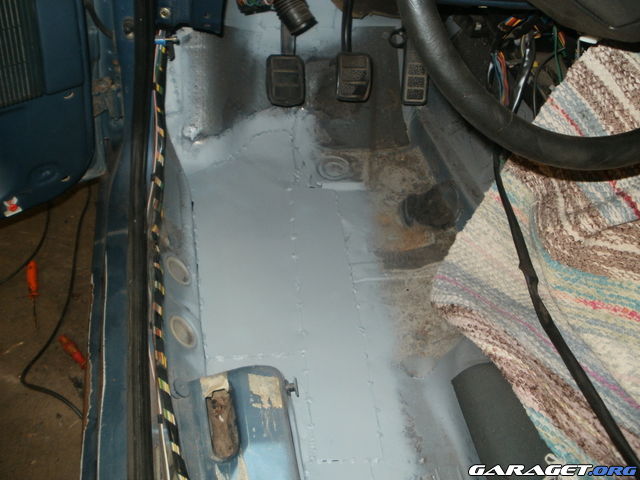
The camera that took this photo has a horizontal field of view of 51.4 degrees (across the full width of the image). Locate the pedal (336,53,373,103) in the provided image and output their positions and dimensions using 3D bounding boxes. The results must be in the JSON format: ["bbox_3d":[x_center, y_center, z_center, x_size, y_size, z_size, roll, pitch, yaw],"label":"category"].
[{"bbox_3d":[0.060,-0.283,1.160,0.061,0.084,0.025,0,19,0],"label":"pedal"}]

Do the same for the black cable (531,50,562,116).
[{"bbox_3d":[0.306,-0.212,0.900,0.042,0.085,0.020,-1,28,17],"label":"black cable"}]

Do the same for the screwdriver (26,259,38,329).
[{"bbox_3d":[-0.581,0.105,1.346,0.024,0.024,0.154,-14,63,-7],"label":"screwdriver"}]

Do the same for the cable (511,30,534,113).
[{"bbox_3d":[0.268,-0.219,0.870,0.022,0.104,0.020,12,28,14],"label":"cable"}]

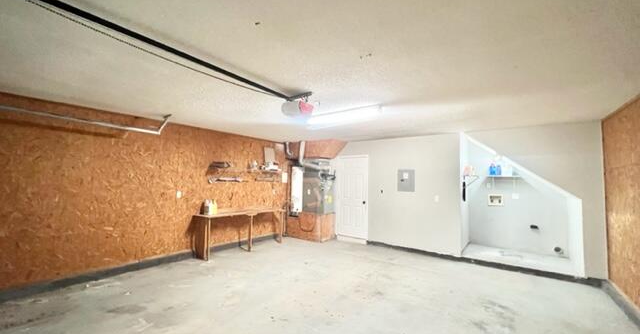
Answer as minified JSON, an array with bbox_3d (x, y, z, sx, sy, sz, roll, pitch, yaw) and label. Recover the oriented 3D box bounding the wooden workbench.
[{"bbox_3d":[-1.563,1.312,5.010,0.460,0.770,1.860,-1,-4,36],"label":"wooden workbench"}]

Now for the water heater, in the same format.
[{"bbox_3d":[-0.561,0.613,6.338,0.410,1.280,0.410,1,-3,0],"label":"water heater"}]

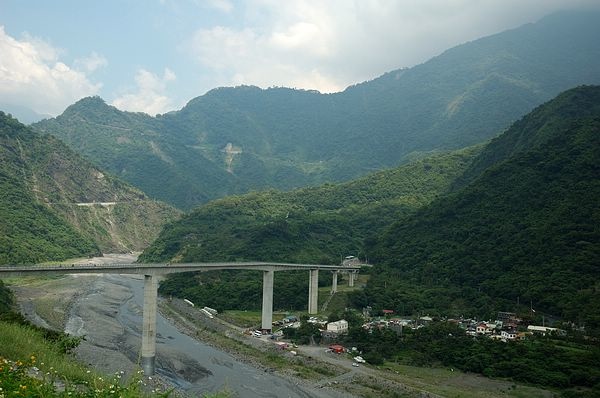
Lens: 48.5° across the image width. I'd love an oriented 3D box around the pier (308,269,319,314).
[{"bbox_3d":[10.370,69.710,500.000,5.400,34.000,3.200,0,-3,27],"label":"pier"}]

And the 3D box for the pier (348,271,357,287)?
[{"bbox_3d":[44.960,68.250,570.000,6.000,13.800,2.500,0,-3,25],"label":"pier"}]

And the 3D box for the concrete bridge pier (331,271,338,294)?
[{"bbox_3d":[27.830,67.370,537.000,6.000,19.000,2.500,0,-3,25],"label":"concrete bridge pier"}]

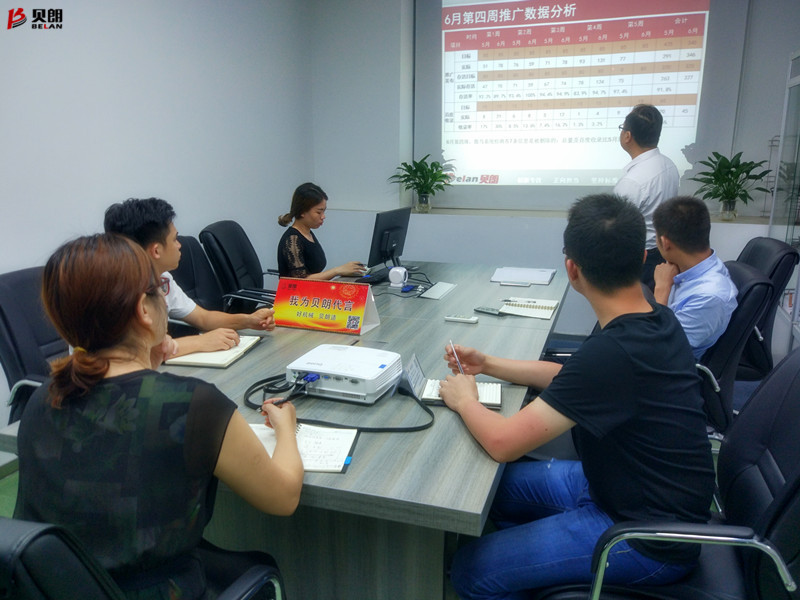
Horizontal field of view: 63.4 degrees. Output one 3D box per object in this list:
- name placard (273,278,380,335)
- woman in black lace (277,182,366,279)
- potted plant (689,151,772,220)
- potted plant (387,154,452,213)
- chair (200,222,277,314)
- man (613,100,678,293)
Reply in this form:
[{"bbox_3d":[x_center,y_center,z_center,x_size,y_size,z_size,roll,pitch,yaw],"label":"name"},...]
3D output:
[{"bbox_3d":[-0.299,0.013,2.607,0.387,0.179,0.173,5,14,19],"label":"name placard"},{"bbox_3d":[-0.317,-0.002,3.580,0.640,1.270,0.460,3,13,14],"label":"woman in black lace"},{"bbox_3d":[2.552,-0.893,4.994,0.616,0.540,0.597,4,14,18],"label":"potted plant"},{"bbox_3d":[0.177,-1.014,5.574,0.524,0.500,0.507,0,13,0],"label":"potted plant"},{"bbox_3d":[-0.571,0.183,3.222,0.650,1.070,0.600,3,13,11],"label":"chair"},{"bbox_3d":[1.227,-0.138,3.316,0.340,1.666,0.480,12,17,41],"label":"man"}]

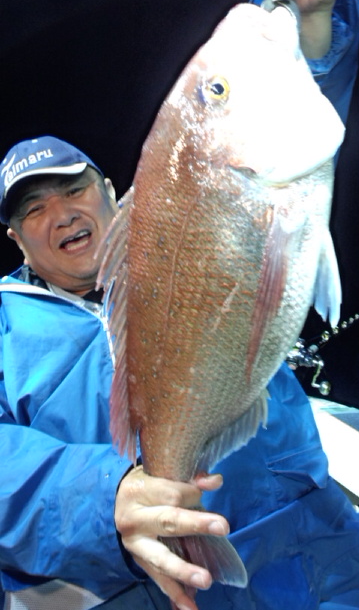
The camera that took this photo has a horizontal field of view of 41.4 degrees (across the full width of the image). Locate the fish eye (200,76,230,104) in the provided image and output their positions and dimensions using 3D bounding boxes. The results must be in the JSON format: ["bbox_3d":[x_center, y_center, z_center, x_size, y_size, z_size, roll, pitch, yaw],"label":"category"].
[{"bbox_3d":[0.034,-0.198,0.437,0.027,0.026,0.013,9,3,5],"label":"fish eye"}]

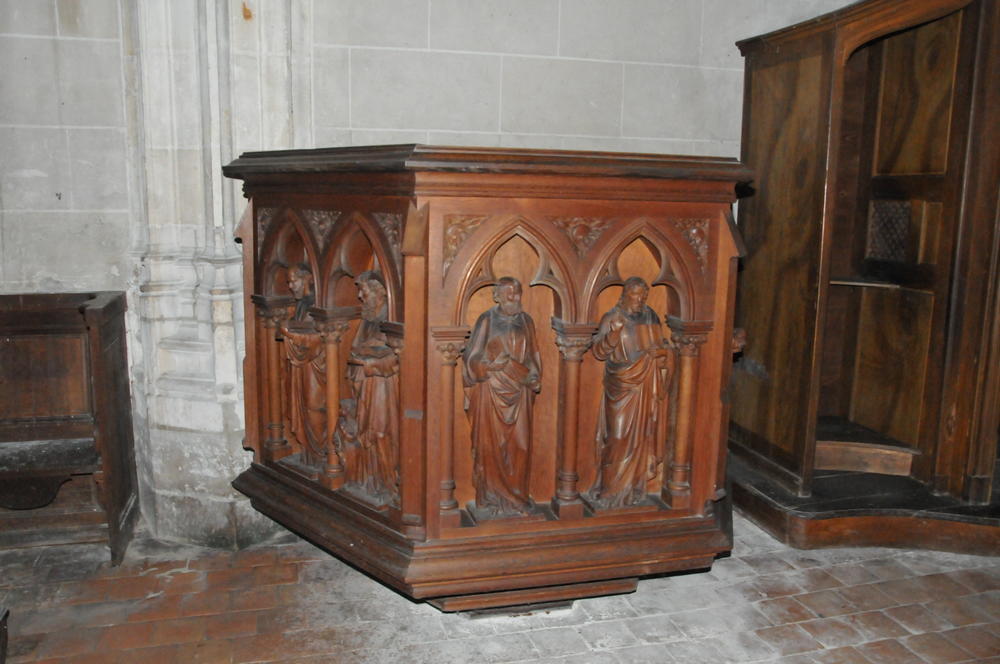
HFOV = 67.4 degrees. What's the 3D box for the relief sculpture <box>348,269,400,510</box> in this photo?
[{"bbox_3d":[-0.359,0.160,2.144,0.193,0.657,0.105,10,13,43],"label":"relief sculpture"}]

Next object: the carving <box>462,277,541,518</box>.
[{"bbox_3d":[0.009,0.185,2.047,0.207,0.657,0.105,-1,10,-14],"label":"carving"}]

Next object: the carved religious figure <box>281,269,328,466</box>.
[{"bbox_3d":[-0.611,0.112,2.379,0.190,0.654,0.105,10,13,43],"label":"carved religious figure"}]

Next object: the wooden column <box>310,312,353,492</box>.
[{"bbox_3d":[-0.499,0.194,2.263,0.095,0.543,0.112,10,13,43],"label":"wooden column"}]

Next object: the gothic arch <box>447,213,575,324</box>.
[{"bbox_3d":[0.038,-0.163,1.968,0.335,0.287,0.087,-1,10,-14],"label":"gothic arch"}]

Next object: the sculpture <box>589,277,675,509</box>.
[{"bbox_3d":[0.352,0.177,2.130,0.207,0.659,0.105,-1,10,-14],"label":"sculpture"}]

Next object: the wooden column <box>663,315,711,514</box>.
[{"bbox_3d":[0.525,0.234,2.167,0.098,0.543,0.112,-1,10,-14],"label":"wooden column"}]

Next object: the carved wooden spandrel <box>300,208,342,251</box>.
[{"bbox_3d":[-0.553,-0.313,2.332,0.210,0.134,0.030,11,13,43],"label":"carved wooden spandrel"}]

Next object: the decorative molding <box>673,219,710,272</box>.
[{"bbox_3d":[0.520,-0.231,2.040,0.106,0.147,0.025,-1,10,-14],"label":"decorative molding"}]

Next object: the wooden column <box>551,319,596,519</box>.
[{"bbox_3d":[0.191,0.240,2.086,0.099,0.543,0.112,-1,10,-14],"label":"wooden column"}]

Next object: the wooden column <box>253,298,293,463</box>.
[{"bbox_3d":[-0.735,0.150,2.483,0.095,0.543,0.112,10,13,43],"label":"wooden column"}]

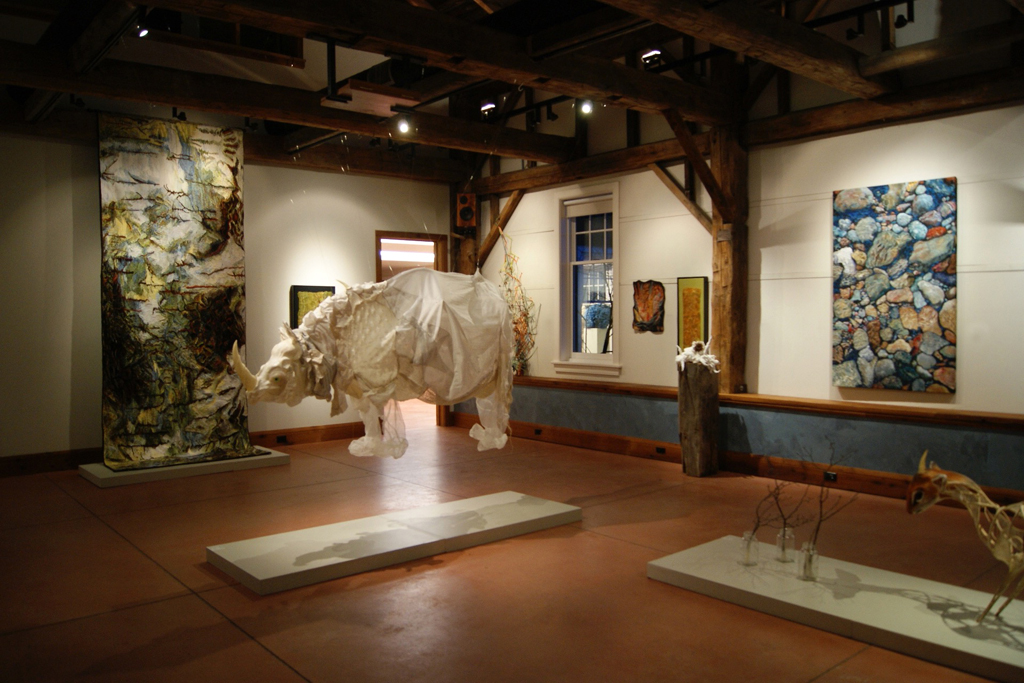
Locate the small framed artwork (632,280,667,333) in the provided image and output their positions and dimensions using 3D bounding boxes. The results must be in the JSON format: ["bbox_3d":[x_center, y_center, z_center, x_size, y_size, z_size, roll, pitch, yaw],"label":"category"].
[{"bbox_3d":[1.547,-0.401,8.705,0.050,0.570,0.440,-2,2,-41],"label":"small framed artwork"}]

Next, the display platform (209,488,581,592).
[{"bbox_3d":[-0.673,1.299,5.219,2.430,0.081,0.810,-2,2,-41],"label":"display platform"}]

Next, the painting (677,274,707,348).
[{"bbox_3d":[1.939,-0.252,8.248,0.070,0.860,0.345,-2,2,-41],"label":"painting"}]

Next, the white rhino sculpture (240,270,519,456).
[{"bbox_3d":[-0.851,0.158,5.109,2.040,1.300,0.720,-2,2,-41],"label":"white rhino sculpture"}]

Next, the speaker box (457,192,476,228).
[{"bbox_3d":[-0.595,-1.734,10.150,0.245,0.430,0.280,0,2,3],"label":"speaker box"}]

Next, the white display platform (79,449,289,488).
[{"bbox_3d":[-3.271,1.244,7.760,1.780,0.081,0.830,-2,2,-41],"label":"white display platform"}]

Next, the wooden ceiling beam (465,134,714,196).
[{"bbox_3d":[0.858,-2.060,9.268,0.270,0.230,3.920,-2,2,-41],"label":"wooden ceiling beam"}]

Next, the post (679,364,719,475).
[{"bbox_3d":[1.792,0.734,7.365,0.265,1.060,0.265,-1,2,-31],"label":"post"}]

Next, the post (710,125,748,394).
[{"bbox_3d":[2.181,-0.798,7.679,0.270,2.640,0.245,-2,2,-41],"label":"post"}]

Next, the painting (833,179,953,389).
[{"bbox_3d":[3.238,-0.458,6.536,0.045,1.740,1.005,-2,2,-41],"label":"painting"}]

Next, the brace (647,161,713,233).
[{"bbox_3d":[1.855,-1.548,8.230,0.140,0.090,1.080,-2,47,-41],"label":"brace"}]

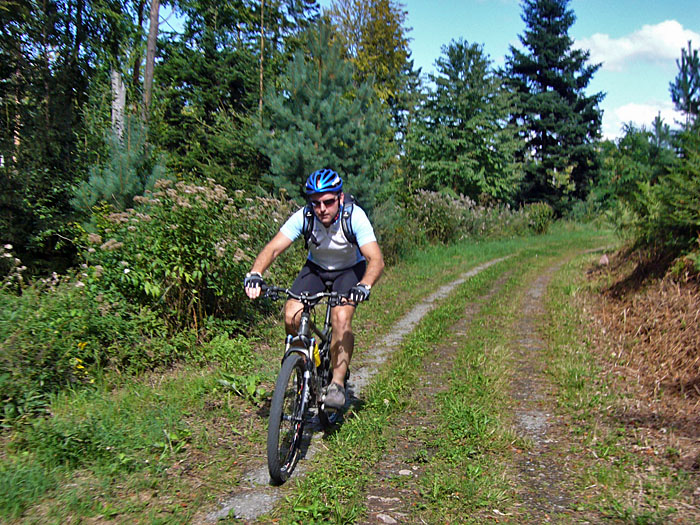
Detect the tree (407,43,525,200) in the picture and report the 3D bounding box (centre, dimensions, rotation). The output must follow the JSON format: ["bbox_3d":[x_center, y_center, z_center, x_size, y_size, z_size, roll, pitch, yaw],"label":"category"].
[{"bbox_3d":[4.250,-4.513,20.631,4.300,7.400,4.200,0,6,0],"label":"tree"}]

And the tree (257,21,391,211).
[{"bbox_3d":[-0.530,-2.335,11.313,2.800,5.100,2.700,0,6,0],"label":"tree"}]

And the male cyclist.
[{"bbox_3d":[-0.145,0.166,3.489,0.740,1.470,0.920,1,6,9],"label":"male cyclist"}]

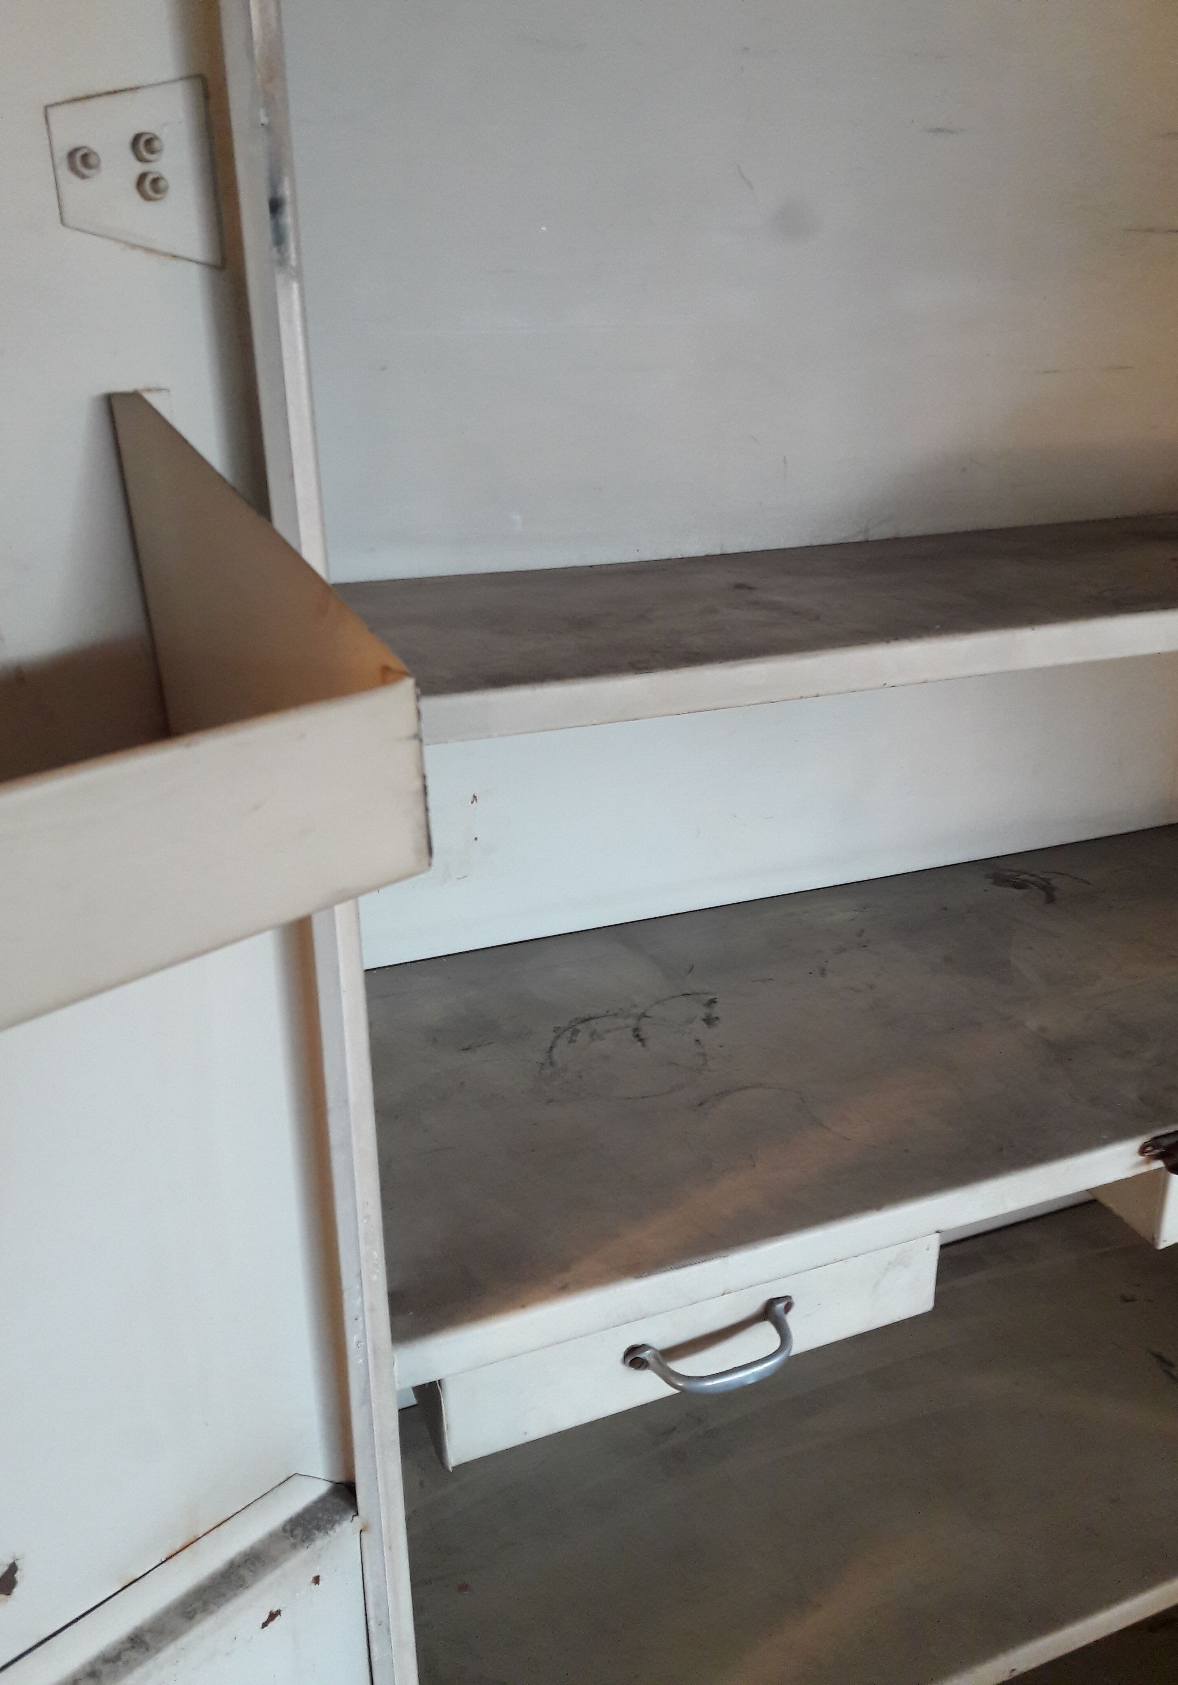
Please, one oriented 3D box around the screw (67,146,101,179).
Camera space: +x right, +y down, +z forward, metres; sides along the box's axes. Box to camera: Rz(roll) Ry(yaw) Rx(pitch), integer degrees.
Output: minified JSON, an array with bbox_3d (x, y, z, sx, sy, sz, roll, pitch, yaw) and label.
[{"bbox_3d":[-0.209,-0.283,0.567,0.011,0.011,0.011,19,29,42],"label":"screw"}]

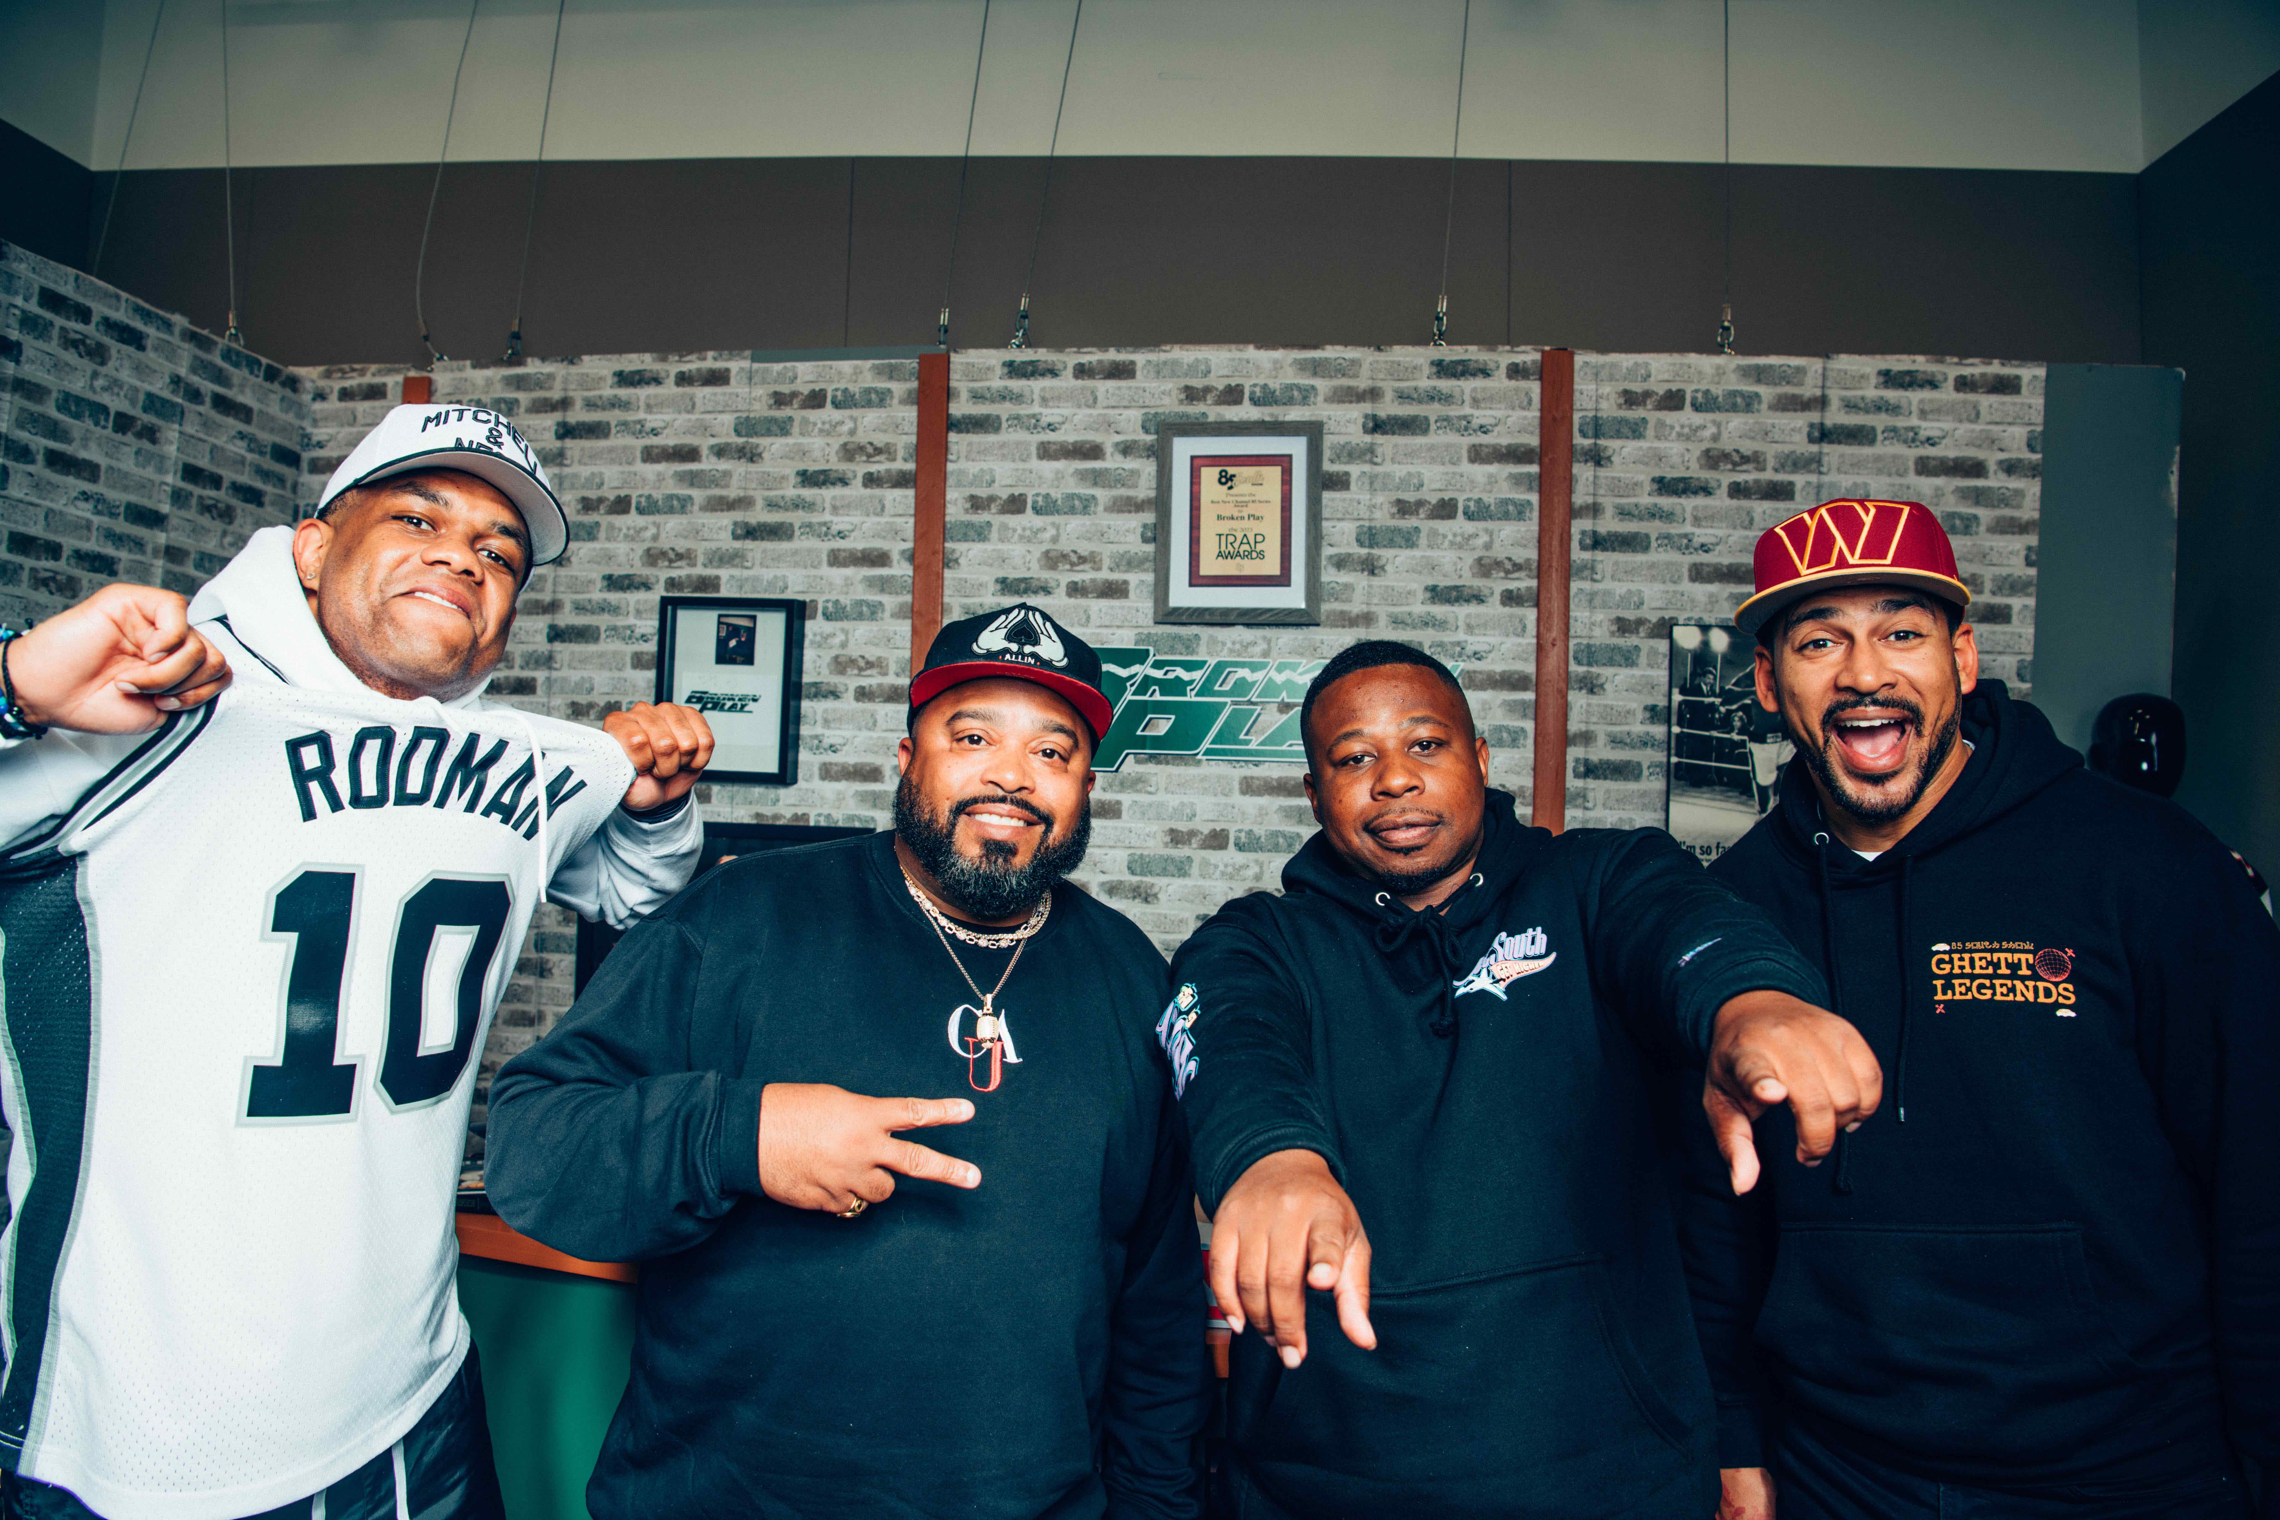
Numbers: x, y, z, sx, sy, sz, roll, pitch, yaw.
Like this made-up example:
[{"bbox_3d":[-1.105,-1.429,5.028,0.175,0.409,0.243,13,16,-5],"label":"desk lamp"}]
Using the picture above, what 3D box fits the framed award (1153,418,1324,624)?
[{"bbox_3d":[0.203,-0.482,3.090,0.336,0.410,0.022,1,-1,8],"label":"framed award"}]

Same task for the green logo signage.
[{"bbox_3d":[0.212,-0.100,3.100,0.885,0.250,0.020,1,-1,8],"label":"green logo signage"}]

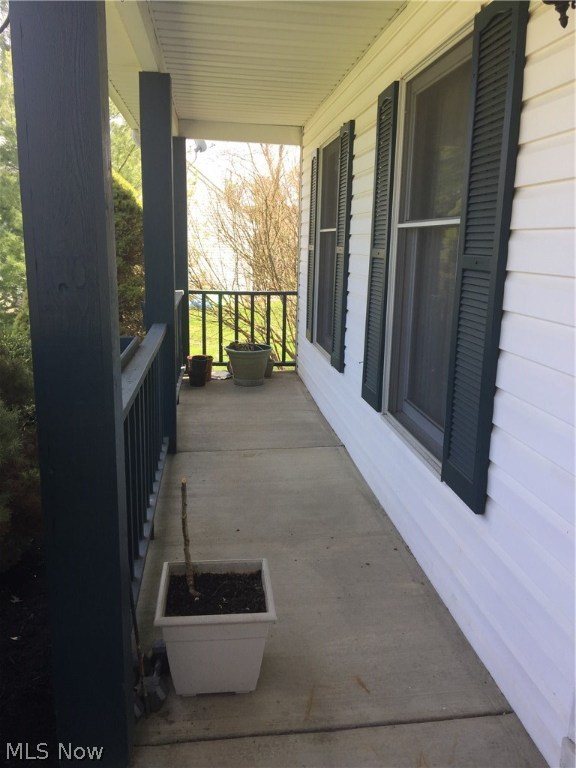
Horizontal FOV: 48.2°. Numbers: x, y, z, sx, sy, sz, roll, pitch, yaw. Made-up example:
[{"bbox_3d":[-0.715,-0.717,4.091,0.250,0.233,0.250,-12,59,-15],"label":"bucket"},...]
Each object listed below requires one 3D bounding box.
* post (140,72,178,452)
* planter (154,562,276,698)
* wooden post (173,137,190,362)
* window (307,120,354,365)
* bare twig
[{"bbox_3d":[-0.829,-0.716,4.175,0.188,2.370,0.188,0,12,-7],"label":"post"},{"bbox_3d":[-0.235,0.796,2.095,0.352,0.301,0.352,0,12,-7],"label":"planter"},{"bbox_3d":[-1.118,-1.232,6.569,0.188,2.370,0.188,0,12,-7],"label":"wooden post"},{"bbox_3d":[0.318,-1.044,5.056,0.074,1.640,1.630,0,12,-7],"label":"window"},{"bbox_3d":[-0.307,0.488,2.022,0.052,0.411,0.041,0,12,-7],"label":"bare twig"}]

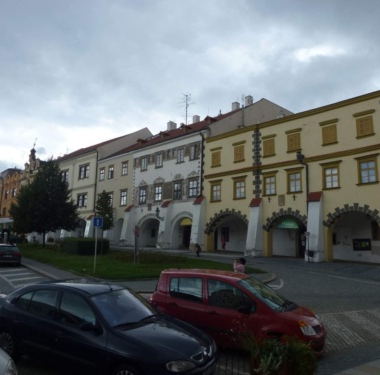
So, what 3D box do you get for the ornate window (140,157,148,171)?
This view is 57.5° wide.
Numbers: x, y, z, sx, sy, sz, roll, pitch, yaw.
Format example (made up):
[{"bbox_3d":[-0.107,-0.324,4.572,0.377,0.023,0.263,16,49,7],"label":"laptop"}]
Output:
[{"bbox_3d":[-5.918,-3.070,45.097,1.440,1.870,0.250,-9,-15,41],"label":"ornate window"}]

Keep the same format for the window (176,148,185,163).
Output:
[{"bbox_3d":[-1.107,-3.732,40.813,1.240,1.680,0.250,-9,-15,41],"label":"window"}]

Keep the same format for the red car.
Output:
[{"bbox_3d":[1.032,2.751,7.812,3.790,1.590,1.720,-3,-9,29],"label":"red car"}]

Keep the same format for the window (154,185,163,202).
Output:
[{"bbox_3d":[-3.841,0.697,42.410,1.400,2.220,0.250,-9,-15,41],"label":"window"}]

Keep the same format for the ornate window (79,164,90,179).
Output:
[{"bbox_3d":[-16.663,-2.527,54.760,3.140,2.370,0.250,-8,-14,40],"label":"ornate window"}]

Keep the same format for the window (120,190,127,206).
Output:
[{"bbox_3d":[-9.000,1.464,46.991,1.390,2.240,0.250,-9,-15,41],"label":"window"}]

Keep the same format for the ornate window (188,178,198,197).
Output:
[{"bbox_3d":[0.370,0.033,36.271,1.113,1.704,0.200,-9,-15,42],"label":"ornate window"}]

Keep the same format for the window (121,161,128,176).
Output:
[{"bbox_3d":[-8.497,-2.444,45.069,1.182,1.827,0.200,-9,-15,41],"label":"window"}]

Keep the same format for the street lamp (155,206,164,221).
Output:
[{"bbox_3d":[-3.234,2.757,36.765,0.450,1.400,1.200,-9,-15,42],"label":"street lamp"}]

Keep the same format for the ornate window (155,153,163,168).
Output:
[{"bbox_3d":[-3.897,-3.385,43.305,1.380,2.030,0.250,-9,-15,41],"label":"ornate window"}]

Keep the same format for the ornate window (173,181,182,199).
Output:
[{"bbox_3d":[-1.429,0.267,40.283,1.520,2.130,0.250,-9,-15,41],"label":"ornate window"}]

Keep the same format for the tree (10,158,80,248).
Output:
[{"bbox_3d":[-16.421,1.638,39.359,7.298,10.095,7.298,1,-11,0],"label":"tree"}]

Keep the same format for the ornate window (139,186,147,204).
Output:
[{"bbox_3d":[-5.702,1.017,41.741,1.050,1.967,0.200,-9,-15,42],"label":"ornate window"}]

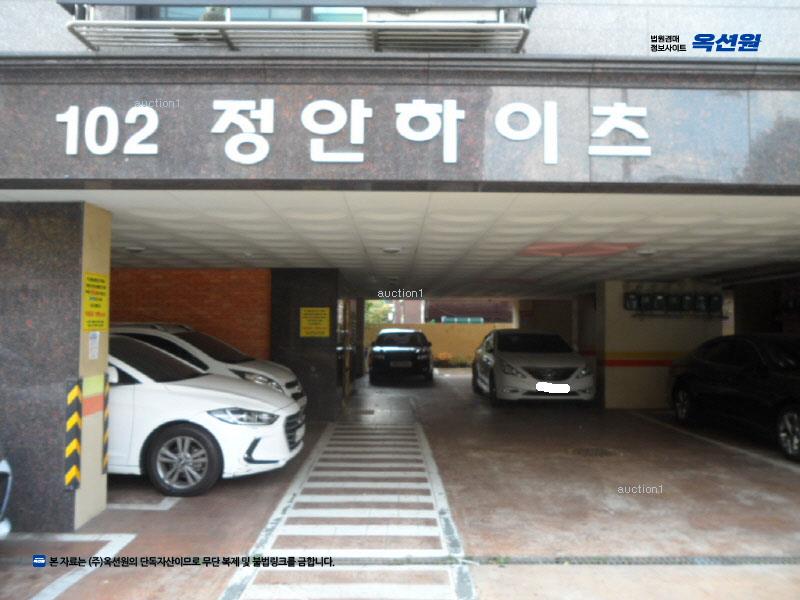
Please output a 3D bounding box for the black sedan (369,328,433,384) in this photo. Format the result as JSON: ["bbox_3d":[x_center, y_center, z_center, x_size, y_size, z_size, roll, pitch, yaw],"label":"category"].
[{"bbox_3d":[0.025,1.577,18.624,1.750,1.450,4.550,0,-3,0],"label":"black sedan"}]

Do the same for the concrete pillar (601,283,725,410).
[{"bbox_3d":[4.904,0.847,11.860,2.191,2.386,0.500,0,-3,0],"label":"concrete pillar"}]

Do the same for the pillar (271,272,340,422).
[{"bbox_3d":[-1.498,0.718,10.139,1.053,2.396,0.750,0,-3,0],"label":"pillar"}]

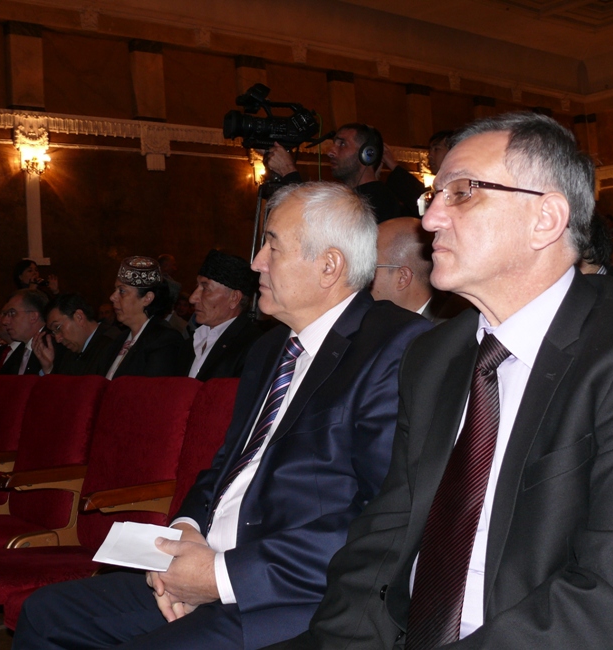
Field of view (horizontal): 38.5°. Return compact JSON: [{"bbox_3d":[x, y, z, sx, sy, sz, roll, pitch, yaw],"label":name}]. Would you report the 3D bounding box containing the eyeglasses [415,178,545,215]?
[{"bbox_3d":[0.227,-0.149,1.126,0.145,0.048,0.142,4,-1,-20],"label":"eyeglasses"}]

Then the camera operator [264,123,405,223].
[{"bbox_3d":[0.205,0.097,3.461,0.600,1.780,0.580,-4,1,-22],"label":"camera operator"}]

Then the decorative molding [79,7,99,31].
[{"bbox_3d":[-2.925,-4.131,11.815,0.237,0.301,0.120,-4,1,-40],"label":"decorative molding"}]

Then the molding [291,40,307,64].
[{"bbox_3d":[-0.113,-4.398,14.147,0.237,0.301,0.120,-4,1,-40],"label":"molding"}]

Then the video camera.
[{"bbox_3d":[-0.128,-0.781,3.300,0.340,0.215,0.170,-4,1,-16],"label":"video camera"}]

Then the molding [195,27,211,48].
[{"bbox_3d":[-1.525,-4.256,12.976,0.237,0.301,0.120,-4,1,-40],"label":"molding"}]

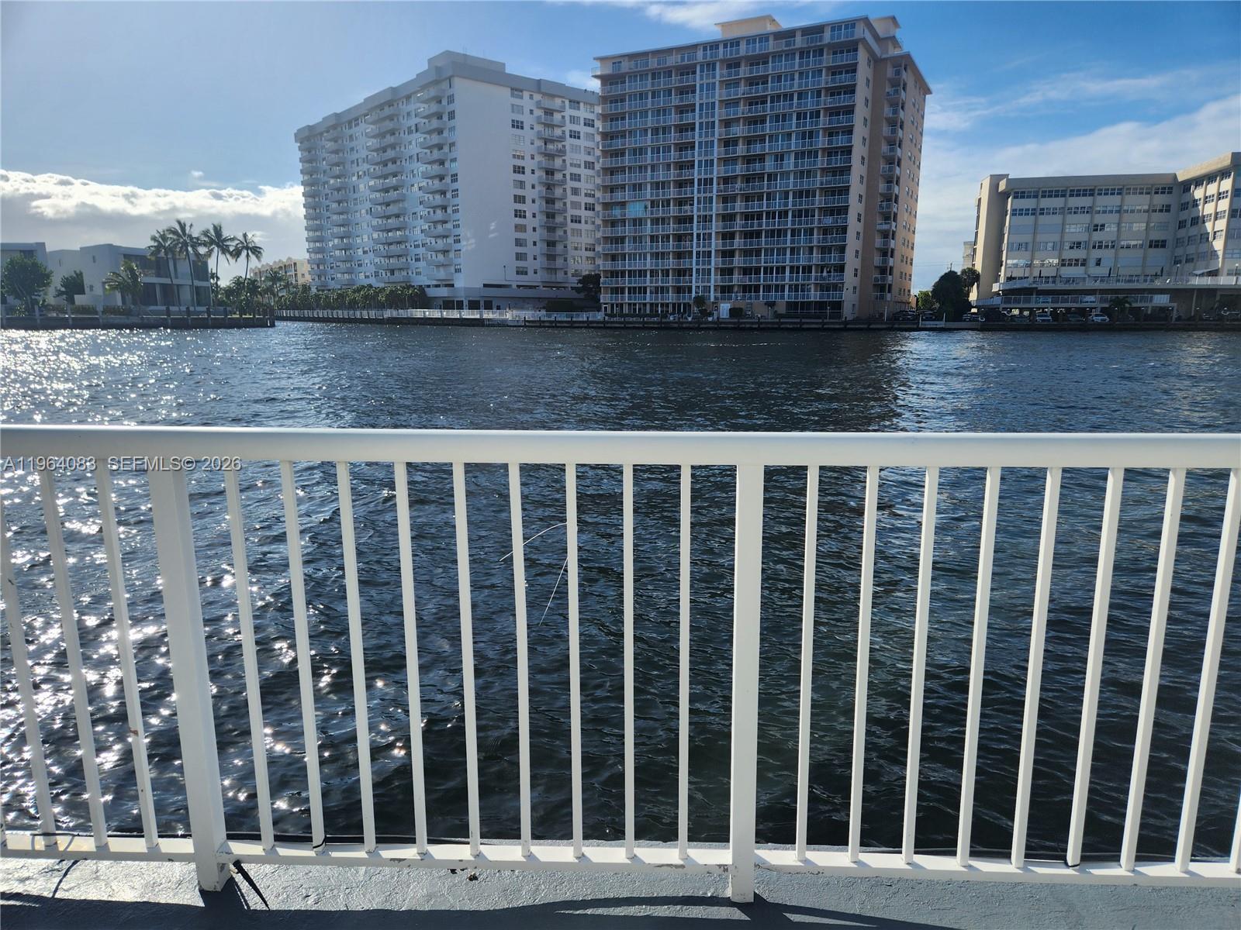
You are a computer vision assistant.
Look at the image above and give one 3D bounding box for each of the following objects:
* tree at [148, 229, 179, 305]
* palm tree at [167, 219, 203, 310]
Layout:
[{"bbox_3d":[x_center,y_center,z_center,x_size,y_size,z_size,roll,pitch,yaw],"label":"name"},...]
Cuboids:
[{"bbox_3d":[-66.540,-28.530,120.810,4.800,11.690,4.800,0,11,0],"label":"tree"},{"bbox_3d":[-63.240,-29.060,120.710,5.210,13.050,5.210,0,11,0],"label":"palm tree"}]

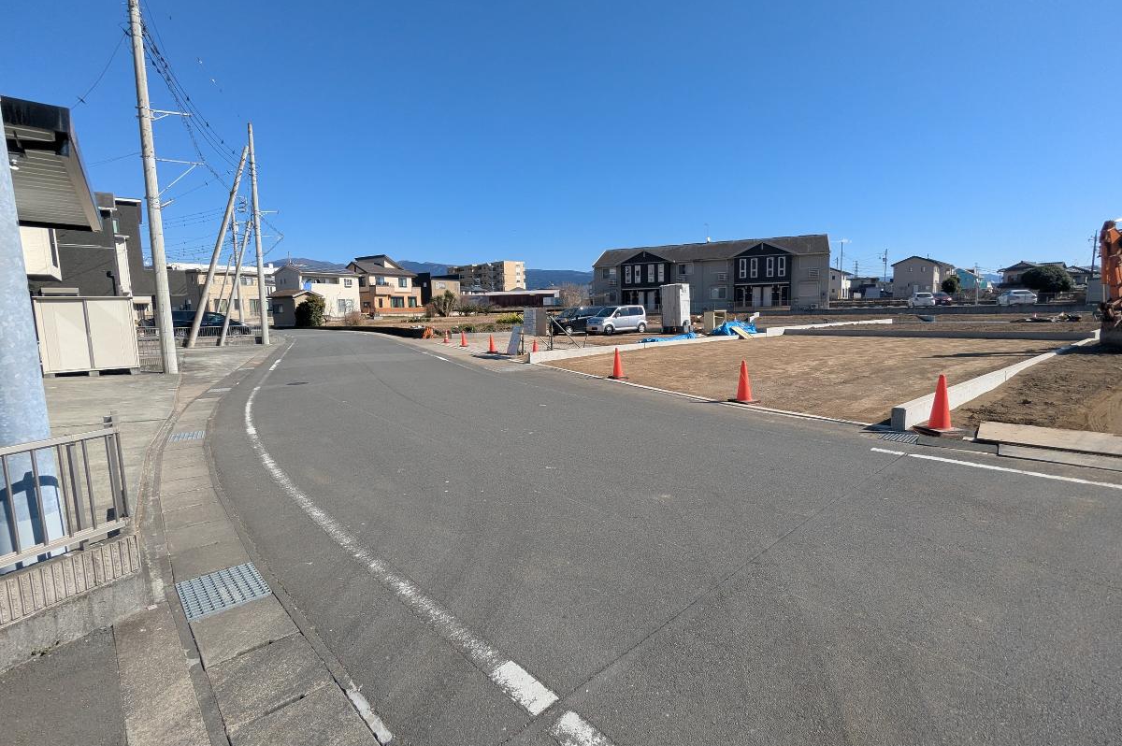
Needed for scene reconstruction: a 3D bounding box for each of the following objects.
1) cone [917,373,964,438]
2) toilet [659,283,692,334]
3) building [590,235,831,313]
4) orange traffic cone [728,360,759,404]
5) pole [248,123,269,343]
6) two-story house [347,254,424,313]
[{"bbox_3d":[4.737,0.387,6.459,0.380,0.700,0.380,-2,7,-8],"label":"cone"},{"bbox_3d":[6.001,-3.367,27.233,0.900,2.500,1.450,-7,9,-36],"label":"toilet"},{"bbox_3d":[17.796,-11.519,63.020,26.200,8.850,9.000,2,7,24],"label":"building"},{"bbox_3d":[3.041,0.143,8.601,0.380,0.700,0.380,-5,7,-24],"label":"orange traffic cone"},{"bbox_3d":[-18.015,-8.101,30.751,0.340,12.750,0.340,-5,8,-30],"label":"pole"},{"bbox_3d":[-27.409,-13.240,79.883,6.600,9.000,9.000,3,8,31],"label":"two-story house"}]

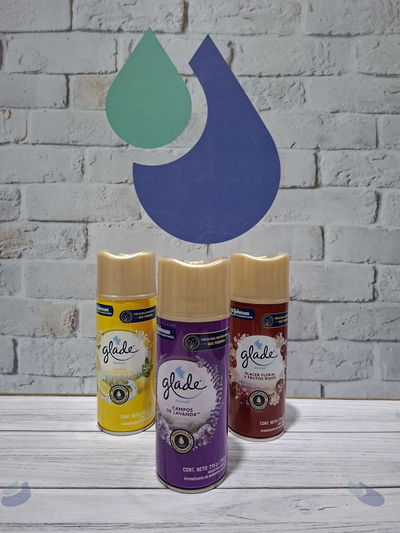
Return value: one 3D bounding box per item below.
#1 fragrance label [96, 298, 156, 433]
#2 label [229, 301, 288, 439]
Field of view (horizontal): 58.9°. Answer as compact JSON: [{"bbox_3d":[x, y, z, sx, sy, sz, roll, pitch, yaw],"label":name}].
[{"bbox_3d":[-0.075,0.094,0.368,0.059,0.131,0.059,1,6,3],"label":"fragrance label"},{"bbox_3d":[0.058,0.097,0.361,0.059,0.131,0.059,2,6,10],"label":"label"}]

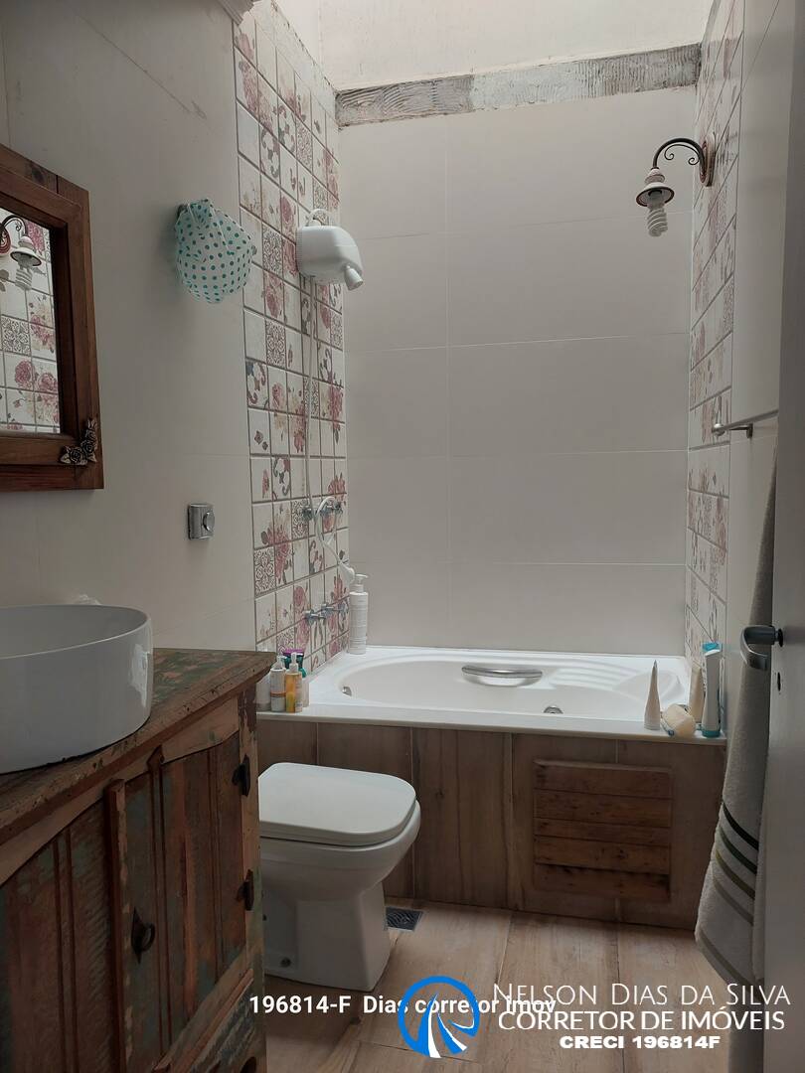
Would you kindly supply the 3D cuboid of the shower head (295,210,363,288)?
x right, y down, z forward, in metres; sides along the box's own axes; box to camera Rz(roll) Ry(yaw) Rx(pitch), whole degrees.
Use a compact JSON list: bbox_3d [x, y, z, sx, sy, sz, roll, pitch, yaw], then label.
[{"bbox_3d":[-0.240,-0.994,3.064,0.190,0.220,0.195,0,5,13],"label":"shower head"}]

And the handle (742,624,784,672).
[{"bbox_3d":[0.520,0.156,1.238,0.060,0.035,0.110,0,5,13],"label":"handle"}]

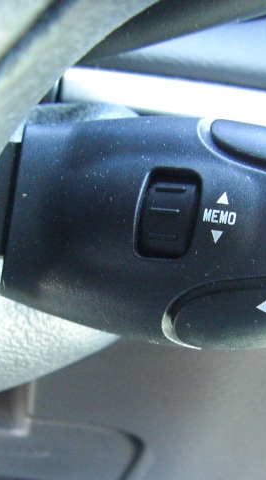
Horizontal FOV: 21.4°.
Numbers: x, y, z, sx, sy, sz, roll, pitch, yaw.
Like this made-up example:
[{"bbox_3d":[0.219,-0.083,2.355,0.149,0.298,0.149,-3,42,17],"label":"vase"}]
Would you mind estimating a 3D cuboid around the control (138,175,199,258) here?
[{"bbox_3d":[0.007,-0.005,0.148,0.012,0.017,0.006,6,-3,0],"label":"control"}]

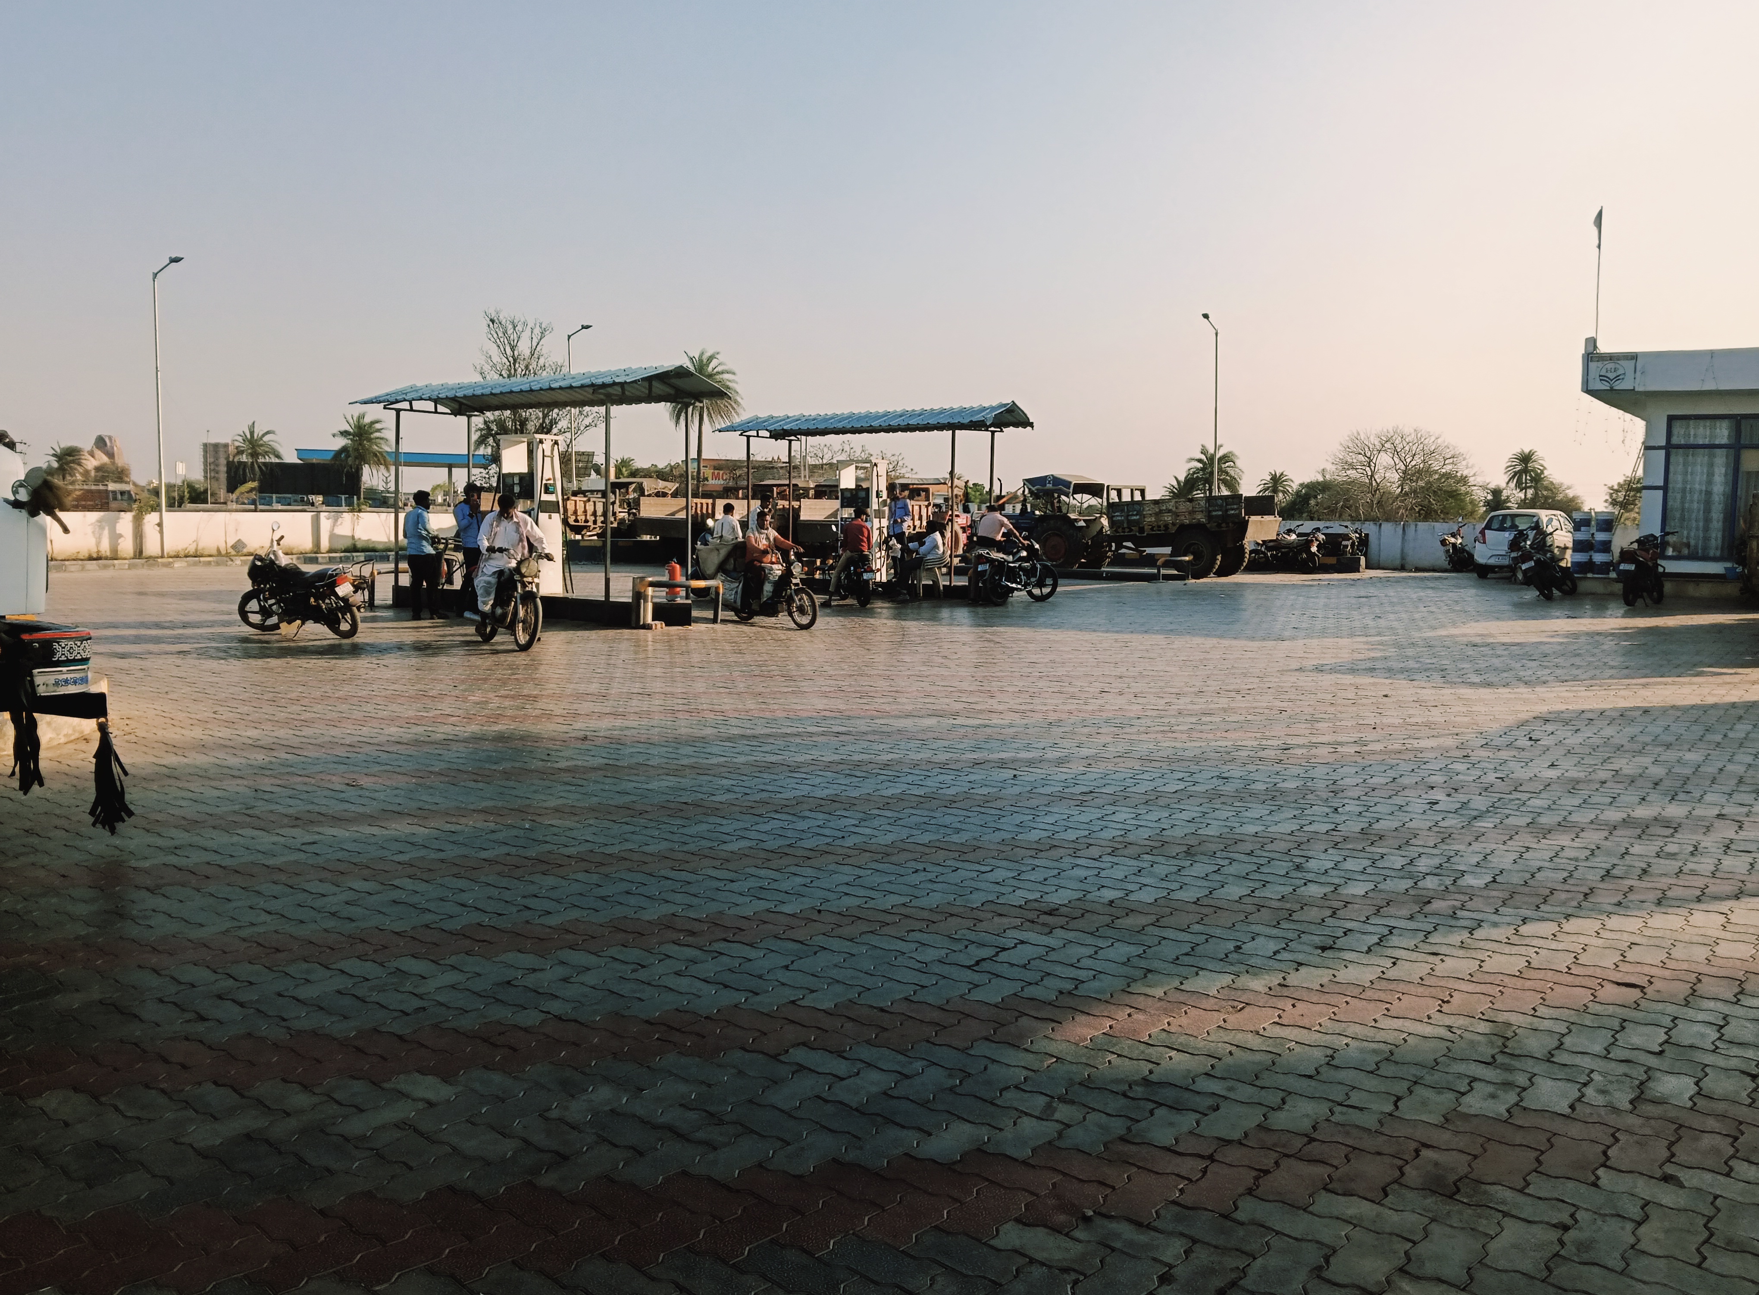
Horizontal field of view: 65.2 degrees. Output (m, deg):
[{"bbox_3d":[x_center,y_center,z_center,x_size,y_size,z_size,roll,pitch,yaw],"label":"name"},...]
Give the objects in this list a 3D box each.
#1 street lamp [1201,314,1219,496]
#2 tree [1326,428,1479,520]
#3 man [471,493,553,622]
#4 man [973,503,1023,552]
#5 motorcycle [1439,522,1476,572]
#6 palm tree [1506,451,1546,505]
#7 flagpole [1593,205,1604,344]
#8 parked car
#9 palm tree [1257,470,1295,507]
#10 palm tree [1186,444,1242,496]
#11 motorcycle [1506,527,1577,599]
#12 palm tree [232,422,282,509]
[{"bbox_3d":[9.742,-6.237,40.264,0.250,7.005,0.950,4,7,35],"label":"street lamp"},{"bbox_3d":[30.107,-9.519,79.430,9.200,6.391,8.740,0,6,0],"label":"tree"},{"bbox_3d":[-4.015,-0.970,14.980,0.680,1.400,0.750,-4,7,-35],"label":"man"},{"bbox_3d":[1.791,-1.422,20.700,0.580,1.480,0.750,5,7,40],"label":"man"},{"bbox_3d":[13.761,-2.273,32.431,0.750,1.120,1.950,4,7,36],"label":"motorcycle"},{"bbox_3d":[47.005,-11.252,100.000,3.200,6.500,3.200,0,5,0],"label":"palm tree"},{"bbox_3d":[11.608,-5.946,22.306,0.160,2.350,0.080,0,5,0],"label":"flagpole"},{"bbox_3d":[14.362,-2.265,30.200,1.500,1.470,3.430,5,7,41],"label":"parked car"},{"bbox_3d":[38.654,-14.483,134.203,3.645,5.487,3.645,0,6,0],"label":"palm tree"},{"bbox_3d":[20.642,-9.737,84.442,3.400,5.600,3.400,0,6,0],"label":"palm tree"},{"bbox_3d":[11.481,-1.377,23.481,0.780,1.100,2.000,-16,-6,40],"label":"motorcycle"},{"bbox_3d":[-41.634,-11.410,92.000,3.400,7.400,3.400,0,5,0],"label":"palm tree"}]

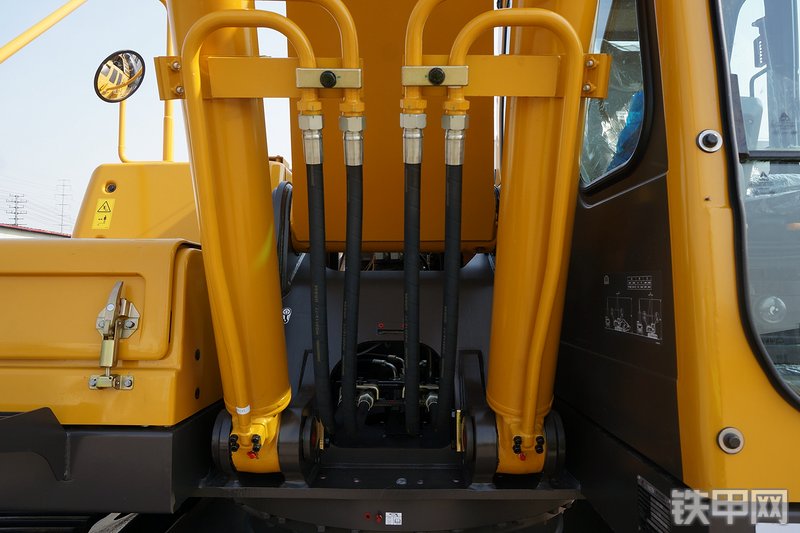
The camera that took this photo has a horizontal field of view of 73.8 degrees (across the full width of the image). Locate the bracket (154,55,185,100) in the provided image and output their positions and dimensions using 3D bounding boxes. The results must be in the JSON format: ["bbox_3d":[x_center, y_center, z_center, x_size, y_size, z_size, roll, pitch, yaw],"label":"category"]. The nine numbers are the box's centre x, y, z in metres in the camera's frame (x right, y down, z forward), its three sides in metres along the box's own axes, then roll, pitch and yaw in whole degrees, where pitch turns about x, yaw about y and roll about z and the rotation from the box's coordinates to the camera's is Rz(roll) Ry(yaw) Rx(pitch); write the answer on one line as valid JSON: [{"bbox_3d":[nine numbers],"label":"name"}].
[{"bbox_3d":[-0.446,-0.367,1.035,0.054,0.080,0.035,0,21,1],"label":"bracket"}]

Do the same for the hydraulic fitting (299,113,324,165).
[{"bbox_3d":[-0.162,-0.235,0.985,0.047,0.090,0.047,0,21,1],"label":"hydraulic fitting"}]

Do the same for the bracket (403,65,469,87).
[{"bbox_3d":[0.064,-0.340,0.953,0.117,0.034,0.035,0,21,1],"label":"bracket"}]

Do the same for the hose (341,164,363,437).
[{"bbox_3d":[-0.098,0.090,1.095,0.035,0.599,0.050,2,17,0],"label":"hose"}]

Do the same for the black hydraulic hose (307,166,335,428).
[{"bbox_3d":[-0.158,0.085,1.095,0.038,0.596,0.050,0,17,1],"label":"black hydraulic hose"}]

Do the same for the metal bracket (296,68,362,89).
[{"bbox_3d":[-0.126,-0.336,0.953,0.117,0.034,0.035,0,21,1],"label":"metal bracket"}]

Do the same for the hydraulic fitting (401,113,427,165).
[{"bbox_3d":[0.025,-0.235,0.985,0.047,0.090,0.047,0,21,1],"label":"hydraulic fitting"}]

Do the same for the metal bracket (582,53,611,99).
[{"bbox_3d":[0.380,-0.370,1.035,0.054,0.080,0.035,0,21,1],"label":"metal bracket"}]

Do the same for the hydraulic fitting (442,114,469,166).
[{"bbox_3d":[0.102,-0.234,0.985,0.047,0.090,0.047,0,21,1],"label":"hydraulic fitting"}]

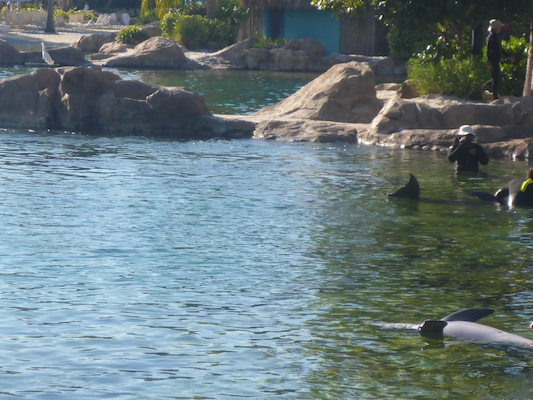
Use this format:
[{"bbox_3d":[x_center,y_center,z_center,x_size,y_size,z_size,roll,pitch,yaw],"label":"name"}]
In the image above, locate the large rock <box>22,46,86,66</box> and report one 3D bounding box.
[{"bbox_3d":[-9.177,-6.212,94.000,2.750,0.870,1.800,0,5,0],"label":"large rock"}]

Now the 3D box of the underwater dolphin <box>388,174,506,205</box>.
[{"bbox_3d":[2.610,-0.128,30.800,1.850,0.500,0.500,1,5,10],"label":"underwater dolphin"}]

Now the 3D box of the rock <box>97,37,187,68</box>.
[{"bbox_3d":[-5.254,-6.249,92.000,3.700,1.350,2.500,0,5,0],"label":"rock"}]

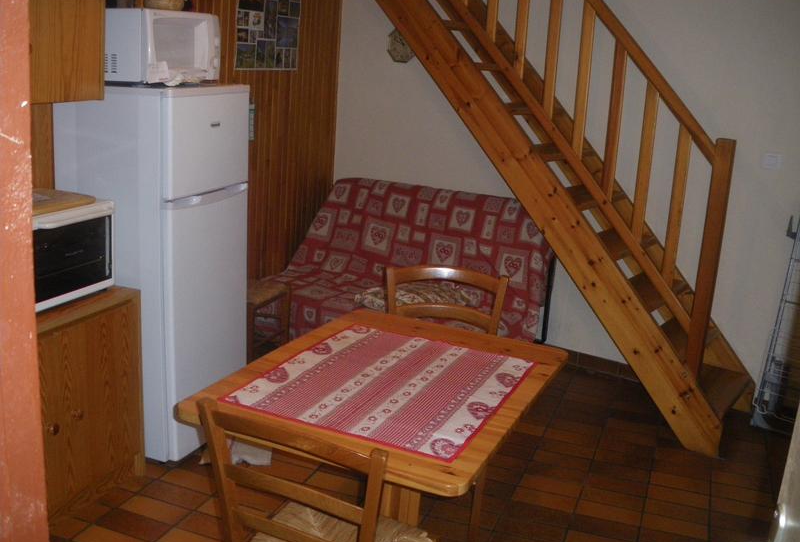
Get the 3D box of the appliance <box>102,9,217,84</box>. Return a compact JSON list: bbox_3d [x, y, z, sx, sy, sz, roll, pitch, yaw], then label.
[{"bbox_3d":[-0.961,-0.854,3.178,0.360,0.270,0.475,9,14,19],"label":"appliance"}]

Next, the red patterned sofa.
[{"bbox_3d":[0.025,0.072,4.325,1.380,0.920,0.905,9,14,19],"label":"red patterned sofa"}]

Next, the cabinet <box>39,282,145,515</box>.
[{"bbox_3d":[-1.294,0.446,2.768,0.540,0.730,0.810,9,14,19],"label":"cabinet"}]

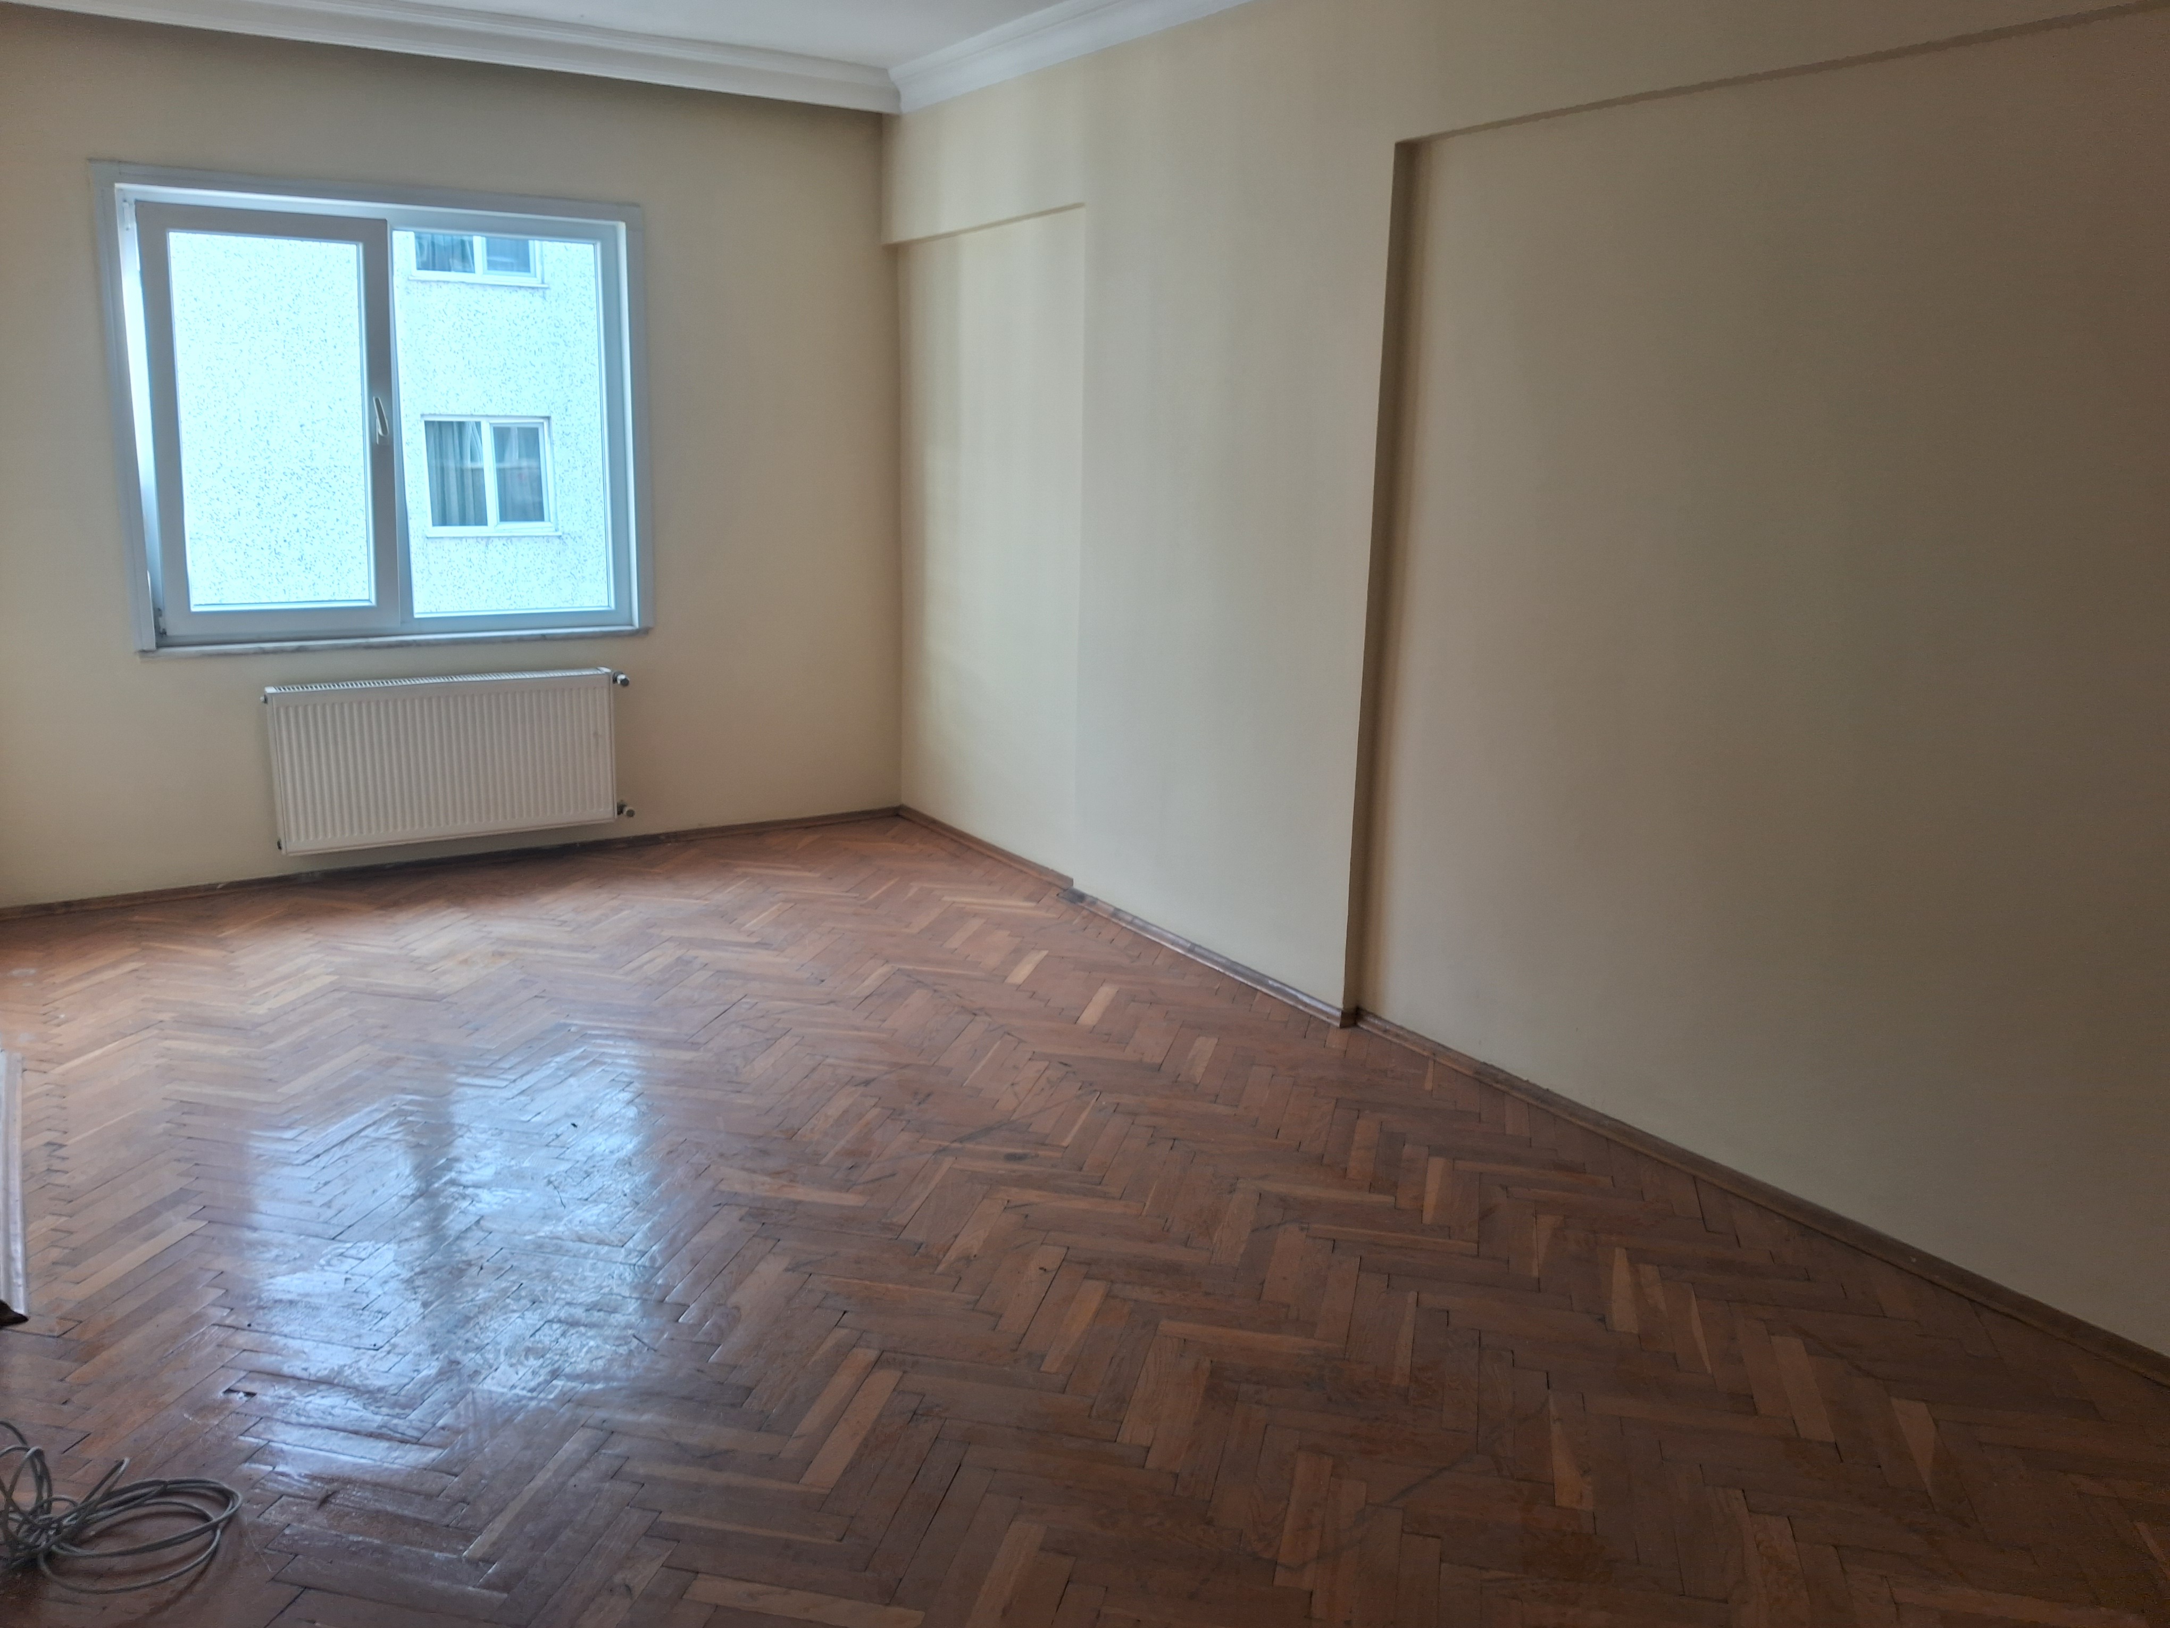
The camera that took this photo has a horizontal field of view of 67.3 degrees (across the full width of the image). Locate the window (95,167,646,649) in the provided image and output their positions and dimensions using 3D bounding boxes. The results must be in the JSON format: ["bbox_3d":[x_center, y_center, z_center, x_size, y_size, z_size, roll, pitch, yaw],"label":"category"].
[{"bbox_3d":[-2.422,-1.399,5.742,1.730,1.520,0.120,-7,15,-32],"label":"window"}]

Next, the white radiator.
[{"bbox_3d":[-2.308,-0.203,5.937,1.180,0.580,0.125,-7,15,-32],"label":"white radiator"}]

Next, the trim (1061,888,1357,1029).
[{"bbox_3d":[0.331,0.434,5.261,0.030,0.048,1.520,-7,15,-32],"label":"trim"}]

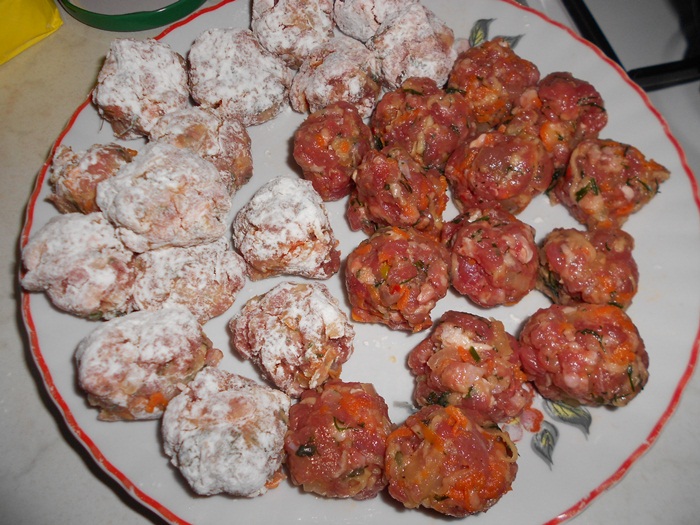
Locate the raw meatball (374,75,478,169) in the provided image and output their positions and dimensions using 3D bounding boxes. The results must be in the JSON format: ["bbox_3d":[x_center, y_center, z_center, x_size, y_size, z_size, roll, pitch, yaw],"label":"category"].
[{"bbox_3d":[0.032,-0.061,0.230,0.043,0.038,0.041,-3,64,0],"label":"raw meatball"}]

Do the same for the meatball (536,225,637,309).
[{"bbox_3d":[0.087,0.002,0.194,0.035,0.031,0.034,-3,64,0],"label":"meatball"}]

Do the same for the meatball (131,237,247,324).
[{"bbox_3d":[-0.059,0.005,0.195,0.042,0.035,0.036,-3,64,0],"label":"meatball"}]

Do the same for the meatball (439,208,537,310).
[{"bbox_3d":[0.052,-0.002,0.197,0.035,0.033,0.037,-3,64,0],"label":"meatball"}]

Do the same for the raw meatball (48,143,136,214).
[{"bbox_3d":[-0.106,-0.034,0.219,0.035,0.029,0.032,-4,63,0],"label":"raw meatball"}]

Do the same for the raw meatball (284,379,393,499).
[{"bbox_3d":[-0.004,0.058,0.174,0.036,0.032,0.037,-4,63,0],"label":"raw meatball"}]

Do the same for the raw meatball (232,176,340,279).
[{"bbox_3d":[-0.025,-0.013,0.209,0.041,0.037,0.040,-3,64,0],"label":"raw meatball"}]

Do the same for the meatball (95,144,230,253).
[{"bbox_3d":[-0.069,-0.024,0.197,0.048,0.040,0.041,-3,64,0],"label":"meatball"}]

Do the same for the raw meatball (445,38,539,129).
[{"bbox_3d":[0.064,-0.080,0.236,0.041,0.037,0.041,-3,64,0],"label":"raw meatball"}]

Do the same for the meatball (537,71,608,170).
[{"bbox_3d":[0.092,-0.061,0.229,0.037,0.038,0.045,-4,63,0],"label":"meatball"}]

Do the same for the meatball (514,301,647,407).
[{"bbox_3d":[0.080,0.032,0.181,0.042,0.034,0.036,-4,63,0],"label":"meatball"}]

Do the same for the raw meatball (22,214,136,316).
[{"bbox_3d":[-0.101,0.001,0.198,0.040,0.036,0.041,-4,63,0],"label":"raw meatball"}]

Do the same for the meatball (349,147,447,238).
[{"bbox_3d":[0.019,-0.029,0.214,0.041,0.037,0.039,-3,64,0],"label":"meatball"}]

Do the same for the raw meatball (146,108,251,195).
[{"bbox_3d":[-0.064,-0.048,0.226,0.043,0.037,0.040,-3,64,0],"label":"raw meatball"}]

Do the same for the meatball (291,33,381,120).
[{"bbox_3d":[-0.007,-0.083,0.237,0.041,0.035,0.037,-3,64,0],"label":"meatball"}]

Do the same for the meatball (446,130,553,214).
[{"bbox_3d":[0.062,-0.038,0.218,0.043,0.035,0.037,-3,64,0],"label":"meatball"}]

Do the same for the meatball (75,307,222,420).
[{"bbox_3d":[-0.069,0.035,0.183,0.049,0.038,0.037,-22,65,-9],"label":"meatball"}]

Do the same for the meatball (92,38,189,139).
[{"bbox_3d":[-0.093,-0.078,0.236,0.040,0.039,0.045,-4,63,0],"label":"meatball"}]

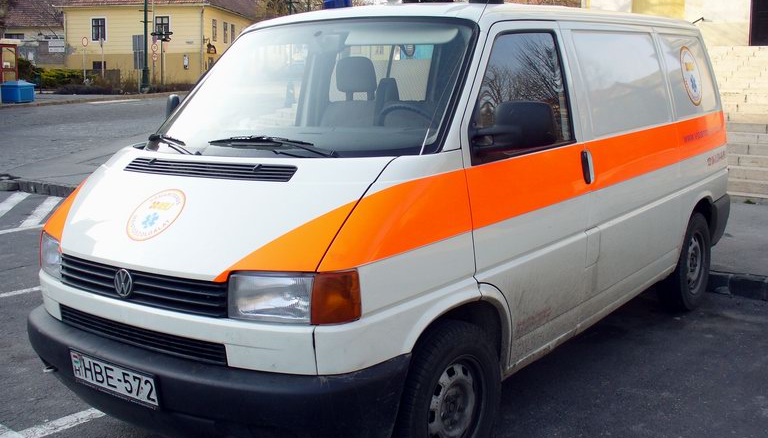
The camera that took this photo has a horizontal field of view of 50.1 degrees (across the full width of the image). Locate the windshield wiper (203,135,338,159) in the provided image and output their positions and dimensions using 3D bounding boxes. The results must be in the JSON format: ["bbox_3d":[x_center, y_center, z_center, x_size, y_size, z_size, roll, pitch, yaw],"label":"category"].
[{"bbox_3d":[-0.454,-0.287,3.255,0.660,0.080,0.090,4,12,31],"label":"windshield wiper"}]

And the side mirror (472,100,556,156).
[{"bbox_3d":[0.488,-0.350,3.165,0.280,0.195,0.155,5,12,37],"label":"side mirror"}]

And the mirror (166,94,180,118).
[{"bbox_3d":[-1.072,-0.556,4.396,0.230,0.210,0.130,6,13,38],"label":"mirror"}]

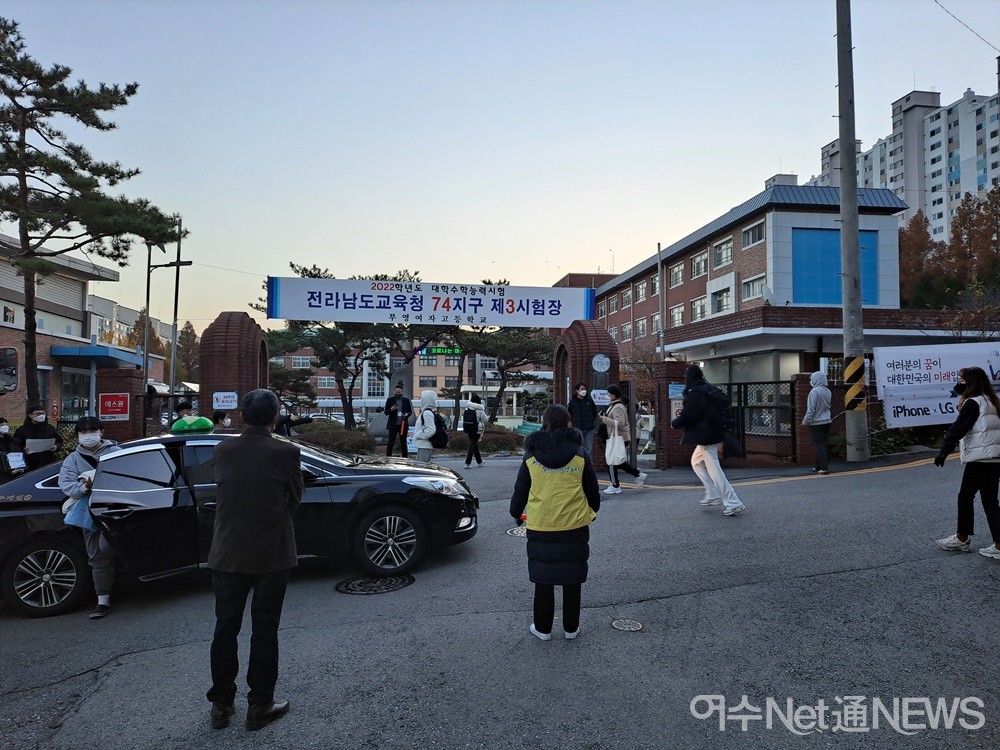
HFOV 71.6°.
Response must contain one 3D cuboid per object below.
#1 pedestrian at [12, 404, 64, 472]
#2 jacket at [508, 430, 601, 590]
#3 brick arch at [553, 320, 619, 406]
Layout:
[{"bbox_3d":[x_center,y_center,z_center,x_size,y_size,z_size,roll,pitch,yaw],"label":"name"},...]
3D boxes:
[{"bbox_3d":[-5.725,1.216,8.576,0.600,1.700,0.420,1,-2,-36],"label":"pedestrian"},{"bbox_3d":[0.380,0.892,4.830,0.620,1.080,0.420,0,-2,2],"label":"jacket"},{"bbox_3d":[1.780,0.391,14.058,1.000,3.000,1.400,0,-2,-12],"label":"brick arch"}]

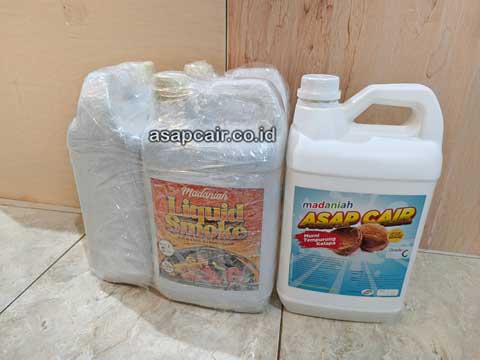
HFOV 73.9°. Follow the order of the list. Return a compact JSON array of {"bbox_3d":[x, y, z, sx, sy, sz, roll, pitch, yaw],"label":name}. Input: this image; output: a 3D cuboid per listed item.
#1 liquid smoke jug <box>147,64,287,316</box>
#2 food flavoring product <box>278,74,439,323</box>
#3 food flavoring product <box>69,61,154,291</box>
[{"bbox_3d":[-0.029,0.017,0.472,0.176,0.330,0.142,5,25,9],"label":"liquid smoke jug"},{"bbox_3d":[0.143,0.025,0.423,0.172,0.311,0.129,3,24,9],"label":"food flavoring product"},{"bbox_3d":[-0.172,-0.012,0.530,0.125,0.330,0.174,4,25,7],"label":"food flavoring product"}]

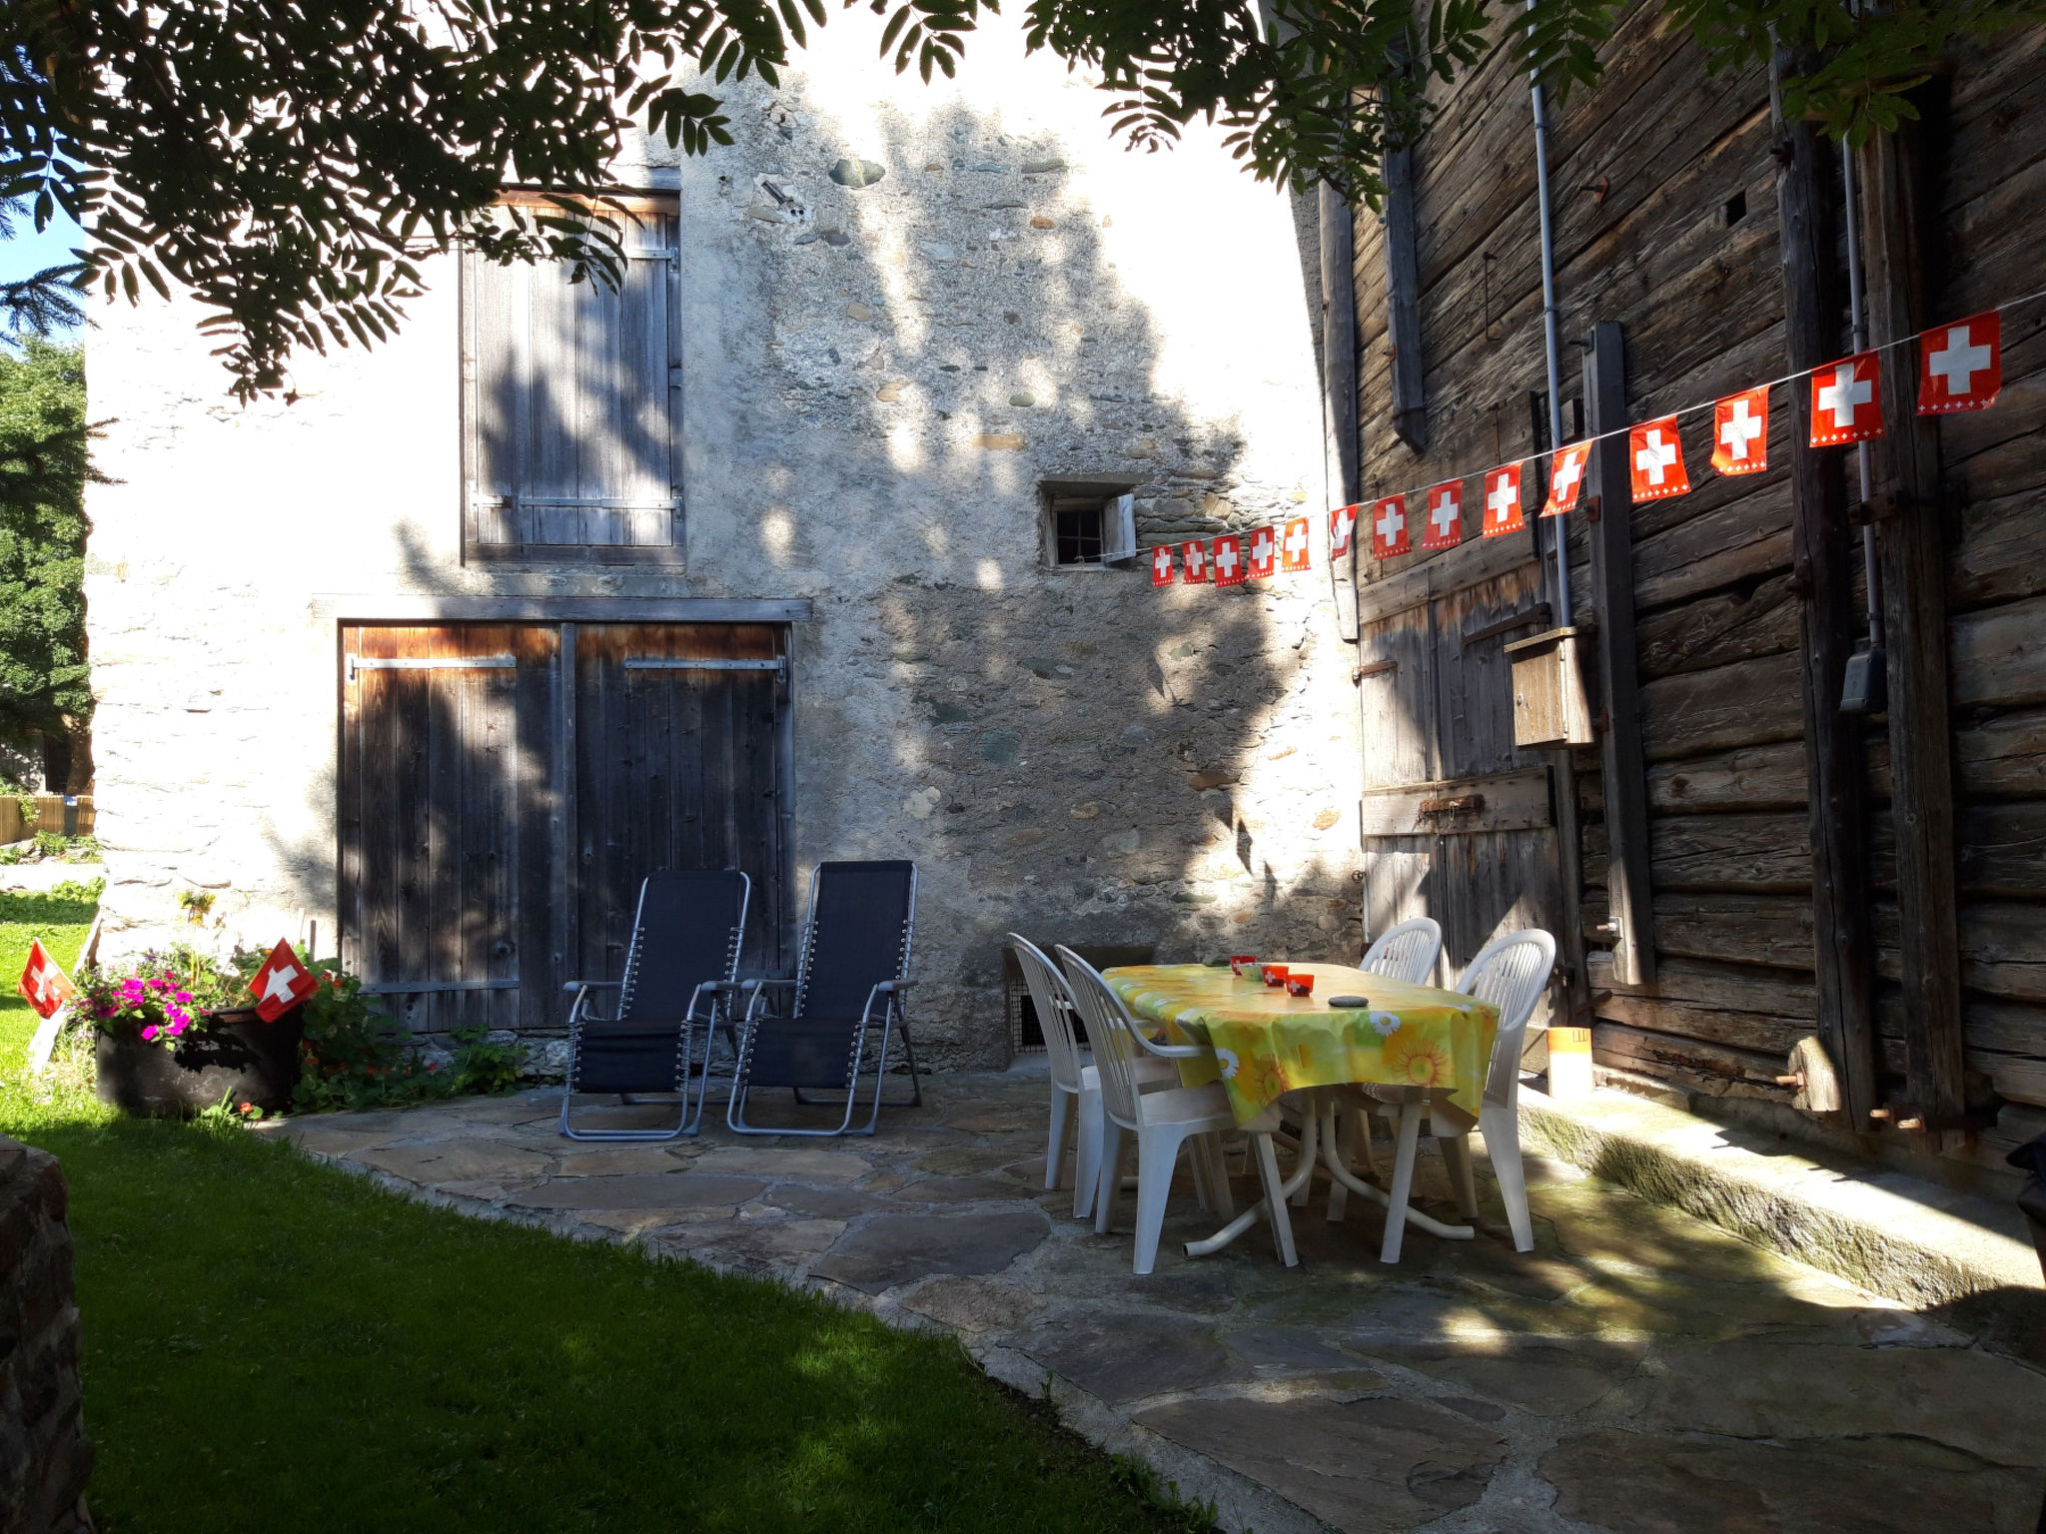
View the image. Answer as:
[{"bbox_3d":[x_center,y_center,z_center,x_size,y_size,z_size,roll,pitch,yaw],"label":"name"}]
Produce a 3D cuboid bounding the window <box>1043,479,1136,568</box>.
[{"bbox_3d":[0.381,-1.395,8.820,0.540,0.490,0.180,-1,-3,-7],"label":"window"}]

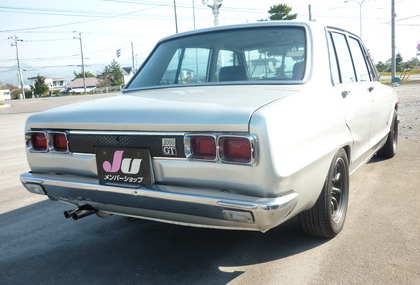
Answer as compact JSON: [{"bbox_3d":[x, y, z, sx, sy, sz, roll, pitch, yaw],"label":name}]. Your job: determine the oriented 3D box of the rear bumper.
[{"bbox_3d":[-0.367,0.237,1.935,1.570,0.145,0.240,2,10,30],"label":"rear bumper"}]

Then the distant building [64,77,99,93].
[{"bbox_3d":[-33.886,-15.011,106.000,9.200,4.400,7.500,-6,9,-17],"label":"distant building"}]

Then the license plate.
[{"bbox_3d":[-0.402,0.110,1.869,0.332,0.170,0.018,2,12,30],"label":"license plate"}]

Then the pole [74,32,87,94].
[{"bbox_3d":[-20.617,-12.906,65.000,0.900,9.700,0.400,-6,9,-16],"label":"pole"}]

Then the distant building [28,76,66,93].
[{"bbox_3d":[-46.124,-16.143,114.000,10.500,5.200,8.000,-7,9,-21],"label":"distant building"}]

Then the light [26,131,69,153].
[{"bbox_3d":[-0.848,-0.005,2.135,0.335,0.115,0.065,2,10,30],"label":"light"}]

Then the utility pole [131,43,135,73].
[{"bbox_3d":[-13.756,-13.666,72.000,0.320,8.800,0.320,-5,8,-10],"label":"utility pole"}]

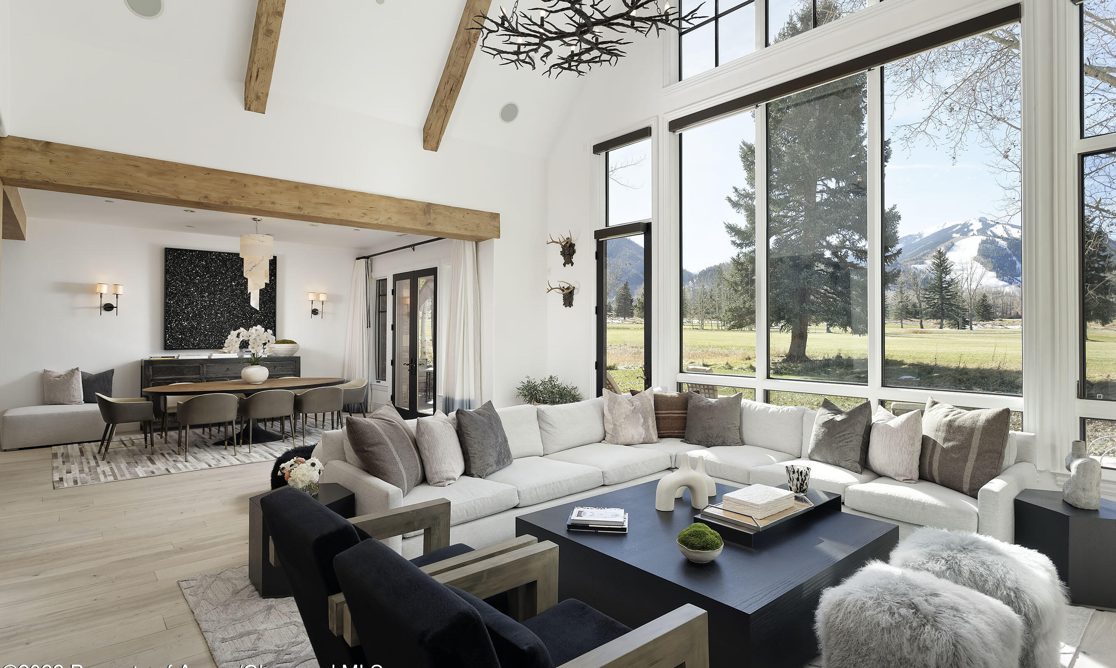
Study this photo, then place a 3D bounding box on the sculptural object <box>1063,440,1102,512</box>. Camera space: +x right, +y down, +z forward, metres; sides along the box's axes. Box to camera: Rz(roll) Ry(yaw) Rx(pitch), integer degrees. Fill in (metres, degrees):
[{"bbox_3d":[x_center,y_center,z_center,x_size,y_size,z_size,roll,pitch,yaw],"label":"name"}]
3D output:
[{"bbox_3d":[2.977,0.789,3.348,0.175,0.370,0.160,0,1,42],"label":"sculptural object"}]

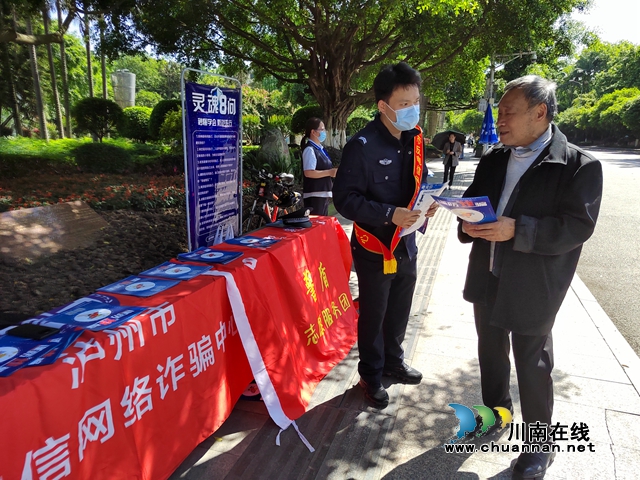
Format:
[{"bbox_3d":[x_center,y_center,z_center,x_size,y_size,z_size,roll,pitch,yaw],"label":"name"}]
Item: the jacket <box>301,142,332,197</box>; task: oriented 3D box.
[{"bbox_3d":[-0.020,-0.698,4.150,0.290,0.530,0.410,5,15,16],"label":"jacket"}]

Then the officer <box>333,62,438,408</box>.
[{"bbox_3d":[0.395,0.003,2.239,0.550,1.750,0.440,-12,19,-41],"label":"officer"}]

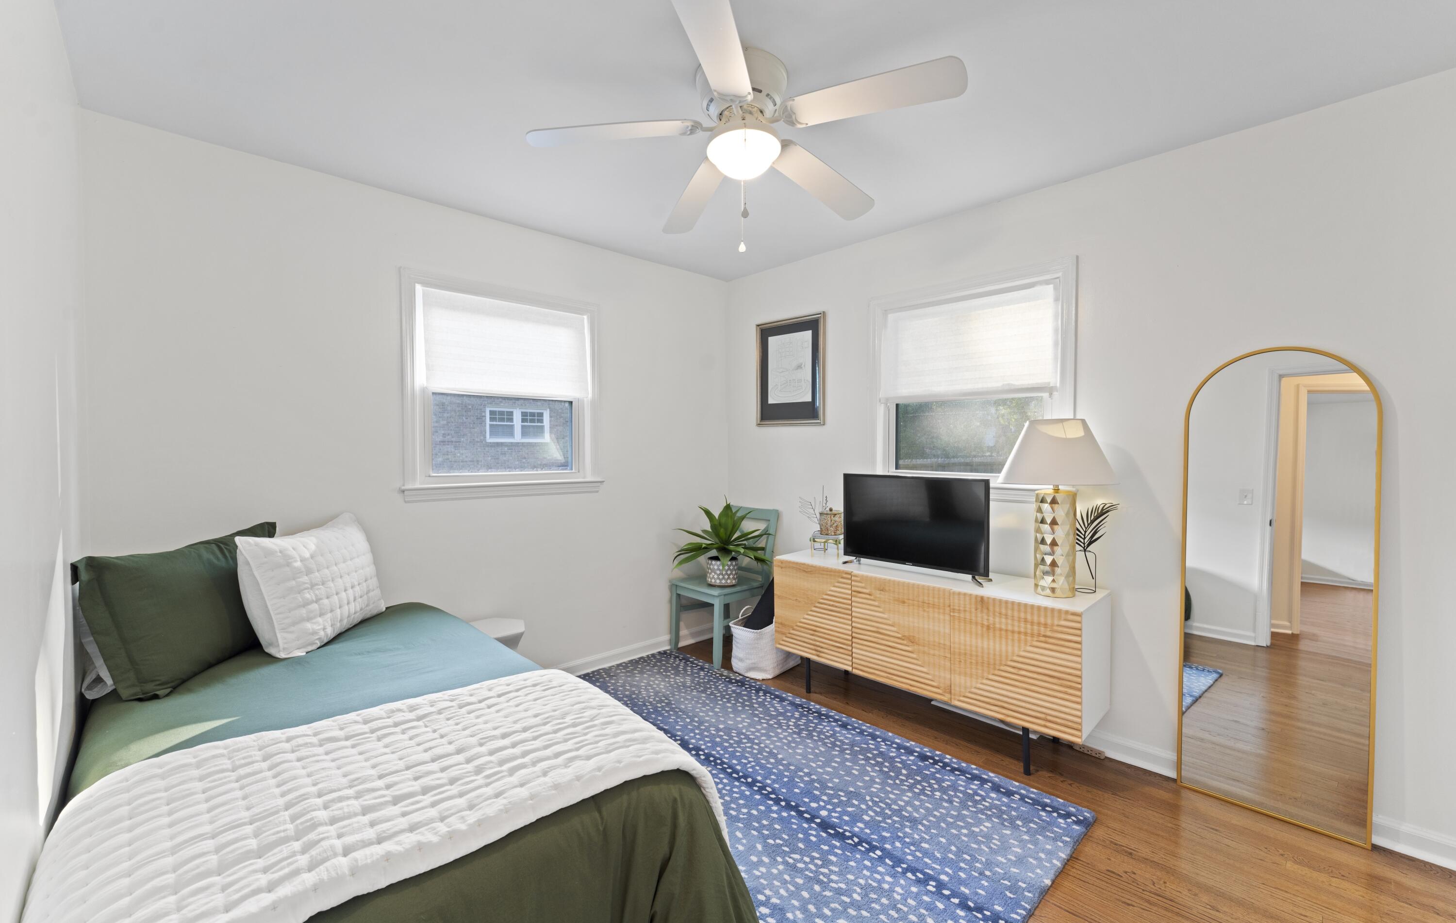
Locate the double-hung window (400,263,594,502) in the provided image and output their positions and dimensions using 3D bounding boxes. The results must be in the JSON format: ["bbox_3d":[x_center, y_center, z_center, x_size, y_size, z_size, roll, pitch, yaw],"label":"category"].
[{"bbox_3d":[-1.097,-0.348,2.884,1.030,1.060,0.090,-2,2,-44],"label":"double-hung window"}]

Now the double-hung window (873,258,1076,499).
[{"bbox_3d":[1.143,-0.351,2.765,0.090,1.055,0.990,-2,2,-44],"label":"double-hung window"}]

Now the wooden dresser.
[{"bbox_3d":[0.923,0.886,2.741,0.405,0.695,1.470,-2,2,-44],"label":"wooden dresser"}]

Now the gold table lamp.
[{"bbox_3d":[1.332,0.187,2.299,0.420,0.720,0.420,-2,2,-44],"label":"gold table lamp"}]

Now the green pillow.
[{"bbox_3d":[-1.683,0.443,1.845,0.170,0.420,0.610,-17,-1,7],"label":"green pillow"}]

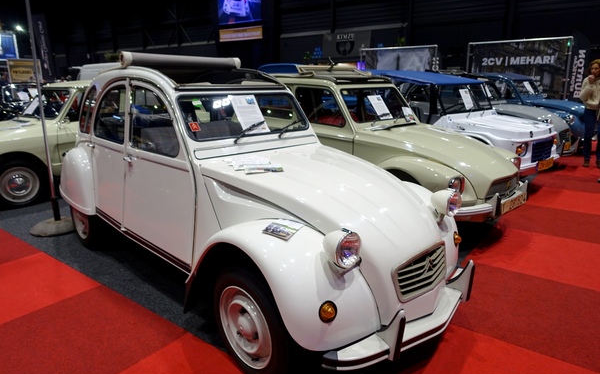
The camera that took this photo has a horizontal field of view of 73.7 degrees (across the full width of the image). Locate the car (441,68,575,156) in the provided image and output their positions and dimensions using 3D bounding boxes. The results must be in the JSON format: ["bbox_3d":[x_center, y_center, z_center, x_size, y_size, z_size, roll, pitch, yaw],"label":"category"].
[{"bbox_3d":[3.134,-1.399,7.743,1.480,1.600,3.830,-12,18,-38],"label":"car"}]

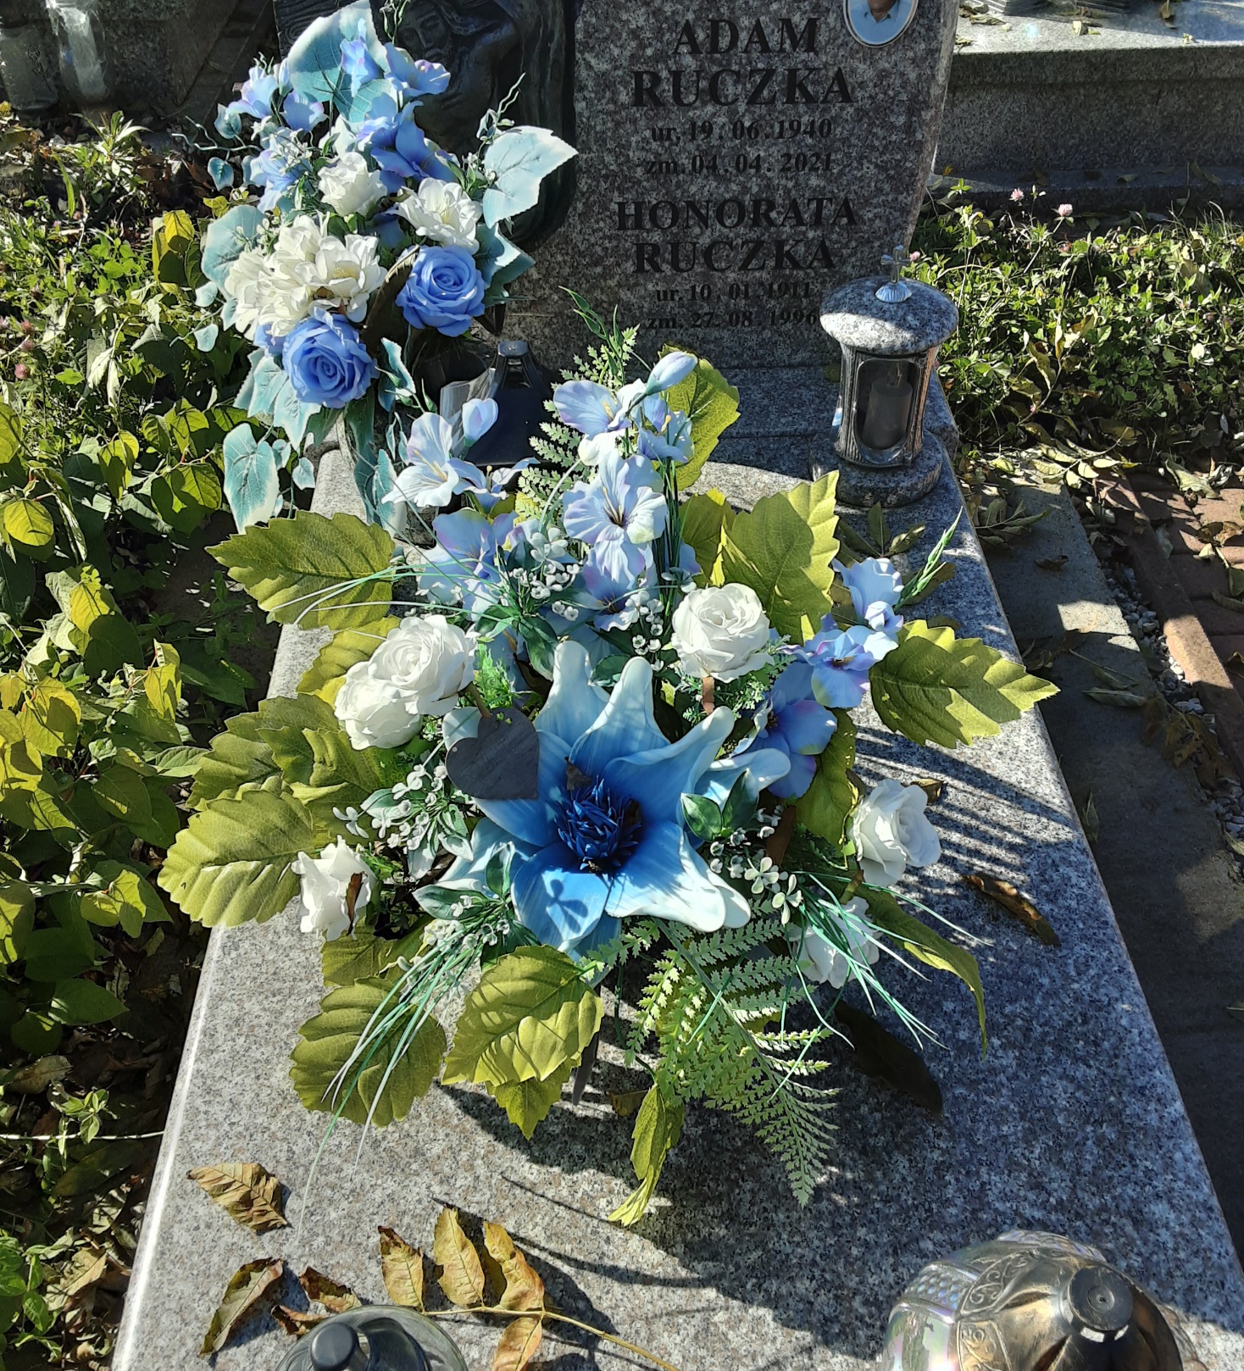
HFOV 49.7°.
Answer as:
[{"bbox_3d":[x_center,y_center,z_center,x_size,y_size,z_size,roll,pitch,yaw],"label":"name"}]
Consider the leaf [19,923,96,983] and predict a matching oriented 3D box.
[{"bbox_3d":[-0.577,0.274,1.374,0.075,0.028,0.066,7,43,7],"label":"leaf"}]

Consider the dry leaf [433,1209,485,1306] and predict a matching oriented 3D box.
[{"bbox_3d":[-0.115,0.412,0.968,0.034,0.018,0.077,-16,45,-17],"label":"dry leaf"}]

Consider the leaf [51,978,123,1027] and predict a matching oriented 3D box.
[{"bbox_3d":[-0.543,0.324,1.363,0.076,0.025,0.058,6,43,6],"label":"leaf"}]

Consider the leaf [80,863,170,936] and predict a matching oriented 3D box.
[{"bbox_3d":[-0.507,0.218,1.375,0.104,0.030,0.062,19,46,19],"label":"leaf"}]

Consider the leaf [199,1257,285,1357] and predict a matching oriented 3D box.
[{"bbox_3d":[-0.265,0.434,0.940,0.036,0.025,0.075,22,47,23],"label":"leaf"}]

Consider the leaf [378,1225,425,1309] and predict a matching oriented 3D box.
[{"bbox_3d":[-0.157,0.418,0.965,0.033,0.016,0.067,-21,47,-21],"label":"leaf"}]

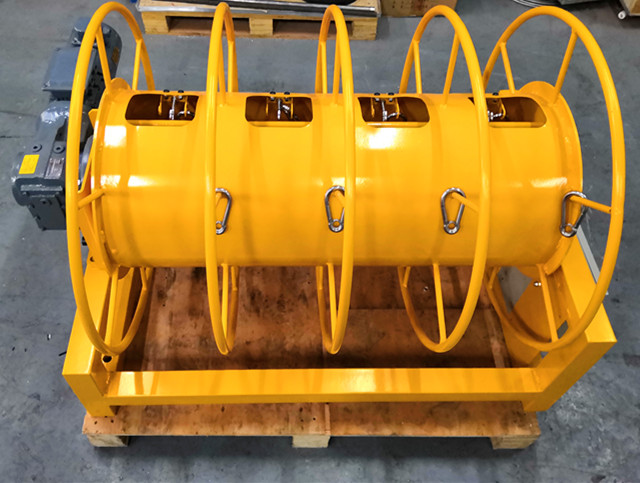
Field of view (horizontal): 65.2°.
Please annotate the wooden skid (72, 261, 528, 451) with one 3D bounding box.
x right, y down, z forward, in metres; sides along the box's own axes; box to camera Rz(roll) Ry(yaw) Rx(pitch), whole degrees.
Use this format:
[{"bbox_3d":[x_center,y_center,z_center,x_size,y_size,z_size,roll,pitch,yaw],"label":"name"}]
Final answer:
[{"bbox_3d":[-0.021,0.180,1.613,1.175,0.120,0.900,0,51,-3],"label":"wooden skid"}]

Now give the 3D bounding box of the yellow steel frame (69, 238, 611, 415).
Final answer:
[{"bbox_3d":[0.010,0.018,1.417,1.200,0.390,0.800,0,51,-3],"label":"yellow steel frame"}]

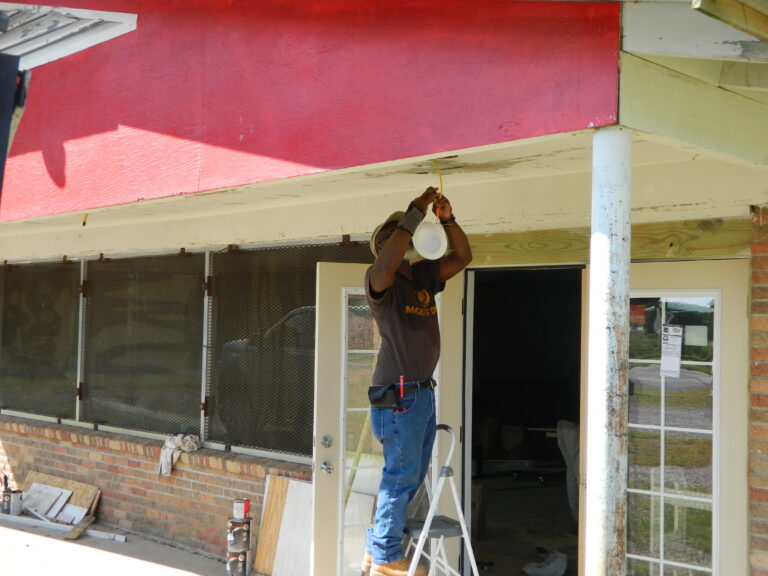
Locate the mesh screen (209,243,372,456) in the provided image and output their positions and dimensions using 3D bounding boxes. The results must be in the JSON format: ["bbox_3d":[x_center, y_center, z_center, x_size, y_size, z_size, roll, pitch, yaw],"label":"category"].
[{"bbox_3d":[-0.667,0.416,7.161,0.040,1.437,1.840,3,-3,-44],"label":"mesh screen"}]

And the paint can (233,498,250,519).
[{"bbox_3d":[-0.938,1.464,6.902,0.107,0.123,0.107,1,-2,0],"label":"paint can"}]

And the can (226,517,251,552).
[{"bbox_3d":[-0.953,1.625,6.896,0.166,0.193,0.166,0,-2,22],"label":"can"}]

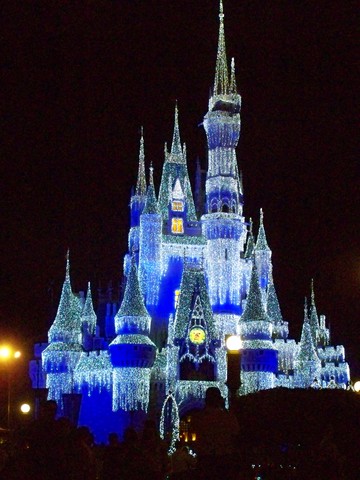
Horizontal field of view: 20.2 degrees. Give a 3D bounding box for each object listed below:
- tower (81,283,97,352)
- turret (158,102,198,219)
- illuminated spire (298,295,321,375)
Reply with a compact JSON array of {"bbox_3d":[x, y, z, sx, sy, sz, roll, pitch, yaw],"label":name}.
[{"bbox_3d":[-9.074,7.483,101.000,1.584,6.543,1.584,1,-11,-8],"label":"tower"},{"bbox_3d":[-0.300,-8.337,111.000,3.658,12.251,3.658,1,-11,-8],"label":"turret"},{"bbox_3d":[11.991,8.927,94.457,2.240,7.220,2.240,1,-13,-6],"label":"illuminated spire"}]

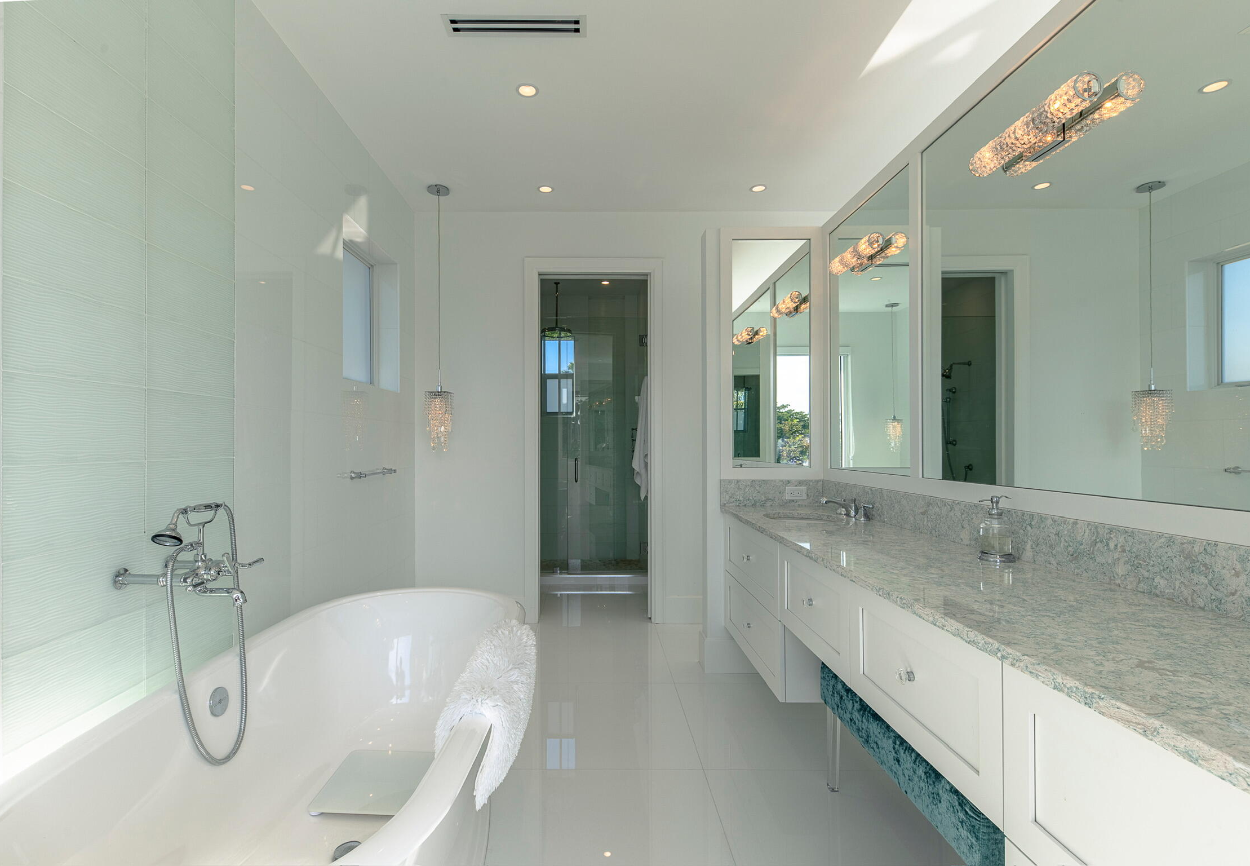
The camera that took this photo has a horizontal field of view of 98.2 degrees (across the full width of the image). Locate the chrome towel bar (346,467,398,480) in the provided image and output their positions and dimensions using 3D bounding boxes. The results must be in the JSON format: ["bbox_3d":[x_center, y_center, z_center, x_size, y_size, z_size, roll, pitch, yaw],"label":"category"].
[{"bbox_3d":[-1.385,0.226,3.010,0.082,0.050,0.490,0,-1,-3],"label":"chrome towel bar"}]

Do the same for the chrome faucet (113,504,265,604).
[{"bbox_3d":[-1.190,0.335,1.490,0.280,0.288,0.300,0,-1,-3],"label":"chrome faucet"}]

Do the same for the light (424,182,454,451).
[{"bbox_3d":[-1.187,-0.717,3.460,0.182,1.667,0.182,0,-1,-3],"label":"light"}]

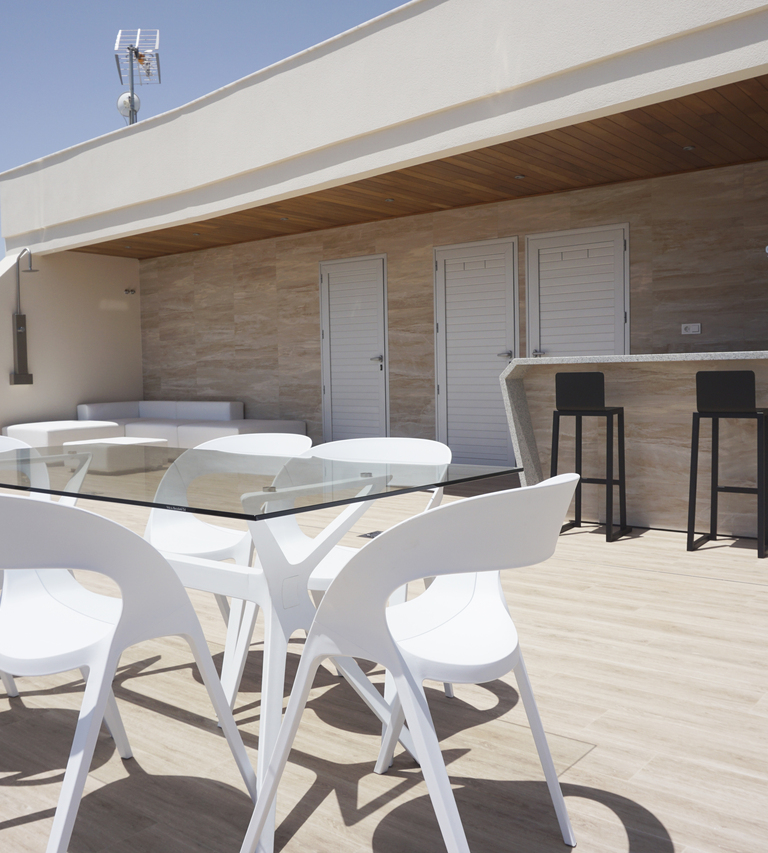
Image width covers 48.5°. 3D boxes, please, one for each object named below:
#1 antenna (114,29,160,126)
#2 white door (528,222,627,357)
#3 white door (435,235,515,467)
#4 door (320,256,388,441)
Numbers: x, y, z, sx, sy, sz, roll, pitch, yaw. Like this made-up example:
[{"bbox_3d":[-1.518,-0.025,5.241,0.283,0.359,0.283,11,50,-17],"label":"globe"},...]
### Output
[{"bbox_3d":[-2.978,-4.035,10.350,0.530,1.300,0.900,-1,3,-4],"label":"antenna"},{"bbox_3d":[1.760,-0.666,7.796,1.006,2.251,0.080,1,4,37],"label":"white door"},{"bbox_3d":[0.905,-0.685,8.435,0.966,2.251,0.080,1,4,37],"label":"white door"},{"bbox_3d":[-0.329,-0.713,9.358,0.955,2.251,0.080,1,4,37],"label":"door"}]

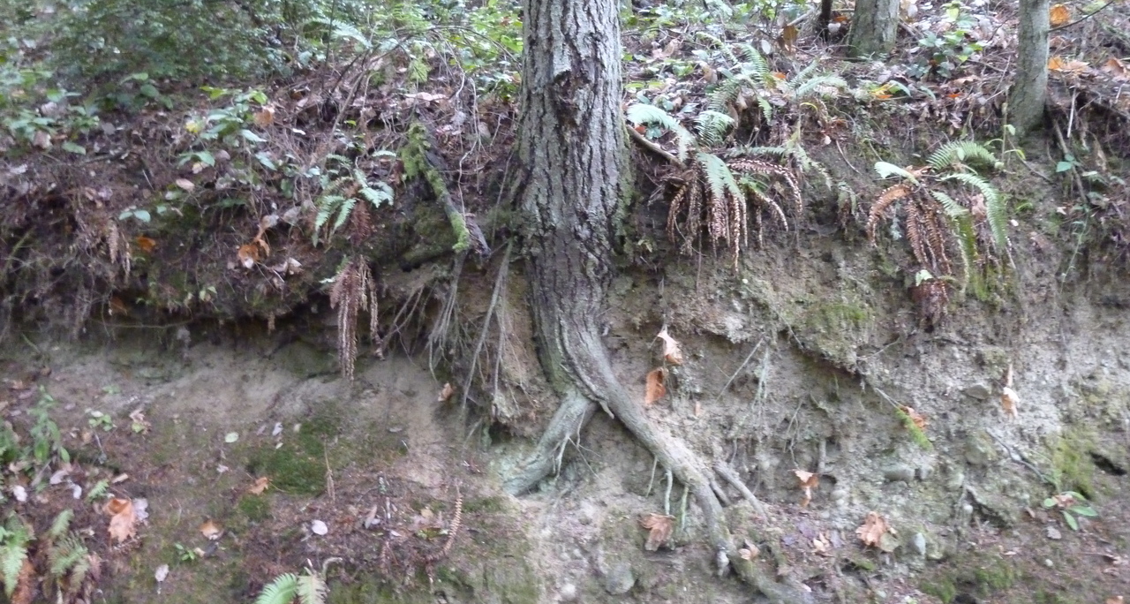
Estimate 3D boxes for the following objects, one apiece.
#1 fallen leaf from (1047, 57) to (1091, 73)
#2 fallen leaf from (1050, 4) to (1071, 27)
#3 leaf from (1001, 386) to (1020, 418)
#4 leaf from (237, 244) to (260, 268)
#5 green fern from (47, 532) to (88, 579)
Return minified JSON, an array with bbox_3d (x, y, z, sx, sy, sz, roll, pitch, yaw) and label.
[{"bbox_3d":[2.901,-1.365,4.700,0.244,0.092,0.130,0,0,0],"label":"fallen leaf"},{"bbox_3d":[3.335,-1.931,5.500,0.143,0.155,0.090,0,0,0],"label":"fallen leaf"},{"bbox_3d":[2.074,0.467,3.800,0.082,0.156,0.060,0,0,0],"label":"leaf"},{"bbox_3d":[-1.493,-0.214,3.850,0.108,0.117,0.080,0,0,0],"label":"leaf"},{"bbox_3d":[-2.012,1.023,3.300,0.157,0.186,0.140,0,0,0],"label":"green fern"}]

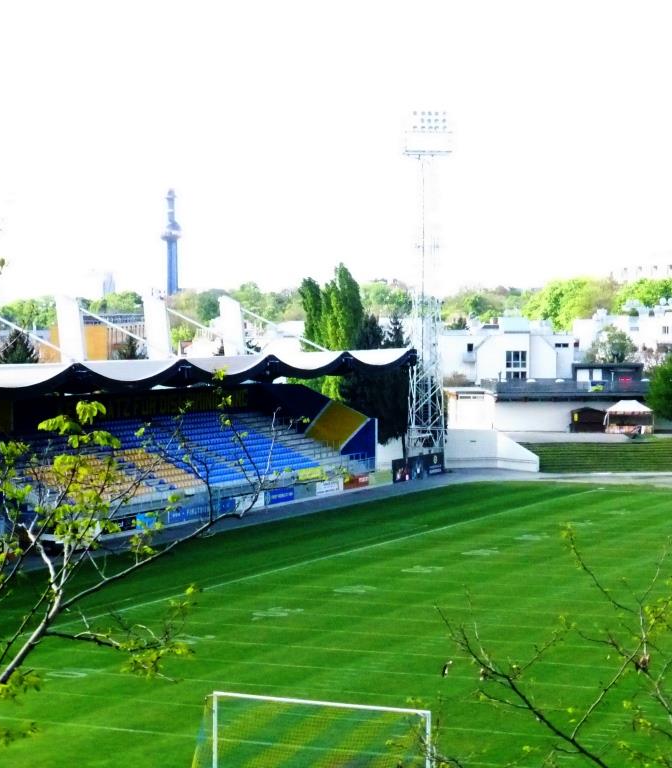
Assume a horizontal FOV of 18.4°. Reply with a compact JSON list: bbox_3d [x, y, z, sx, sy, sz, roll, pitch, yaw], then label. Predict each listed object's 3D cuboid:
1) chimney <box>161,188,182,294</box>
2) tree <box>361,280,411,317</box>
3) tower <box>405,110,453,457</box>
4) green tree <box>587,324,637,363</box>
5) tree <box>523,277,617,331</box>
[{"bbox_3d":[-136.640,-100.090,1720.000,17.000,124.000,17.000,0,2,0],"label":"chimney"},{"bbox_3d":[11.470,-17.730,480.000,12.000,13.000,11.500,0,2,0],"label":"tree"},{"bbox_3d":[8.350,-8.530,188.000,4.200,32.200,2.800,-1,2,-10],"label":"tower"},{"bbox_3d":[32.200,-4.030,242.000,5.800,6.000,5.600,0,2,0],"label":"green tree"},{"bbox_3d":[40.030,-11.920,355.000,15.800,13.500,14.000,0,2,0],"label":"tree"}]

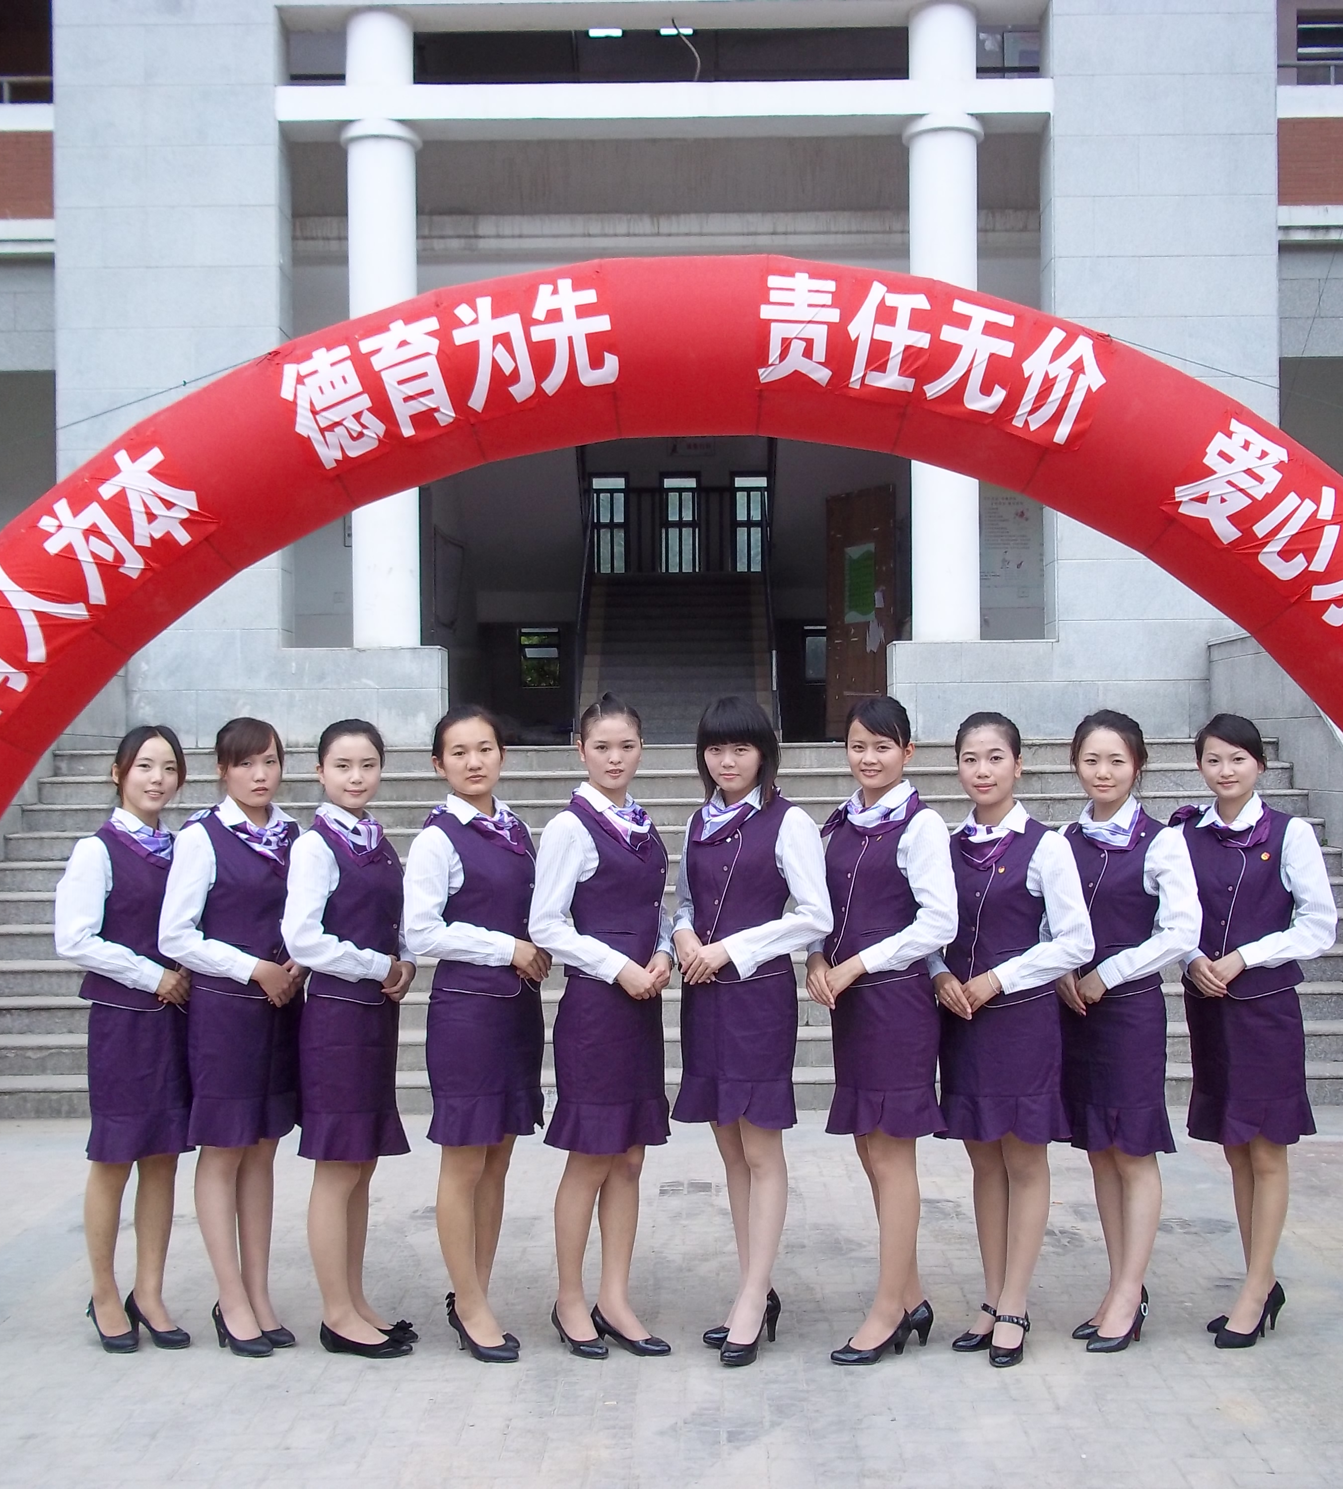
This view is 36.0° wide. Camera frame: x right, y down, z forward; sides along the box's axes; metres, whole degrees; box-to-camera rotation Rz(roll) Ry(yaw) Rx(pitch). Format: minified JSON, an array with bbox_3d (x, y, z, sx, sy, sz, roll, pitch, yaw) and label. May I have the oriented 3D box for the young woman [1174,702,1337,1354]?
[{"bbox_3d":[1.545,0.751,5.552,0.450,1.674,0.320,-1,-1,44],"label":"young woman"}]

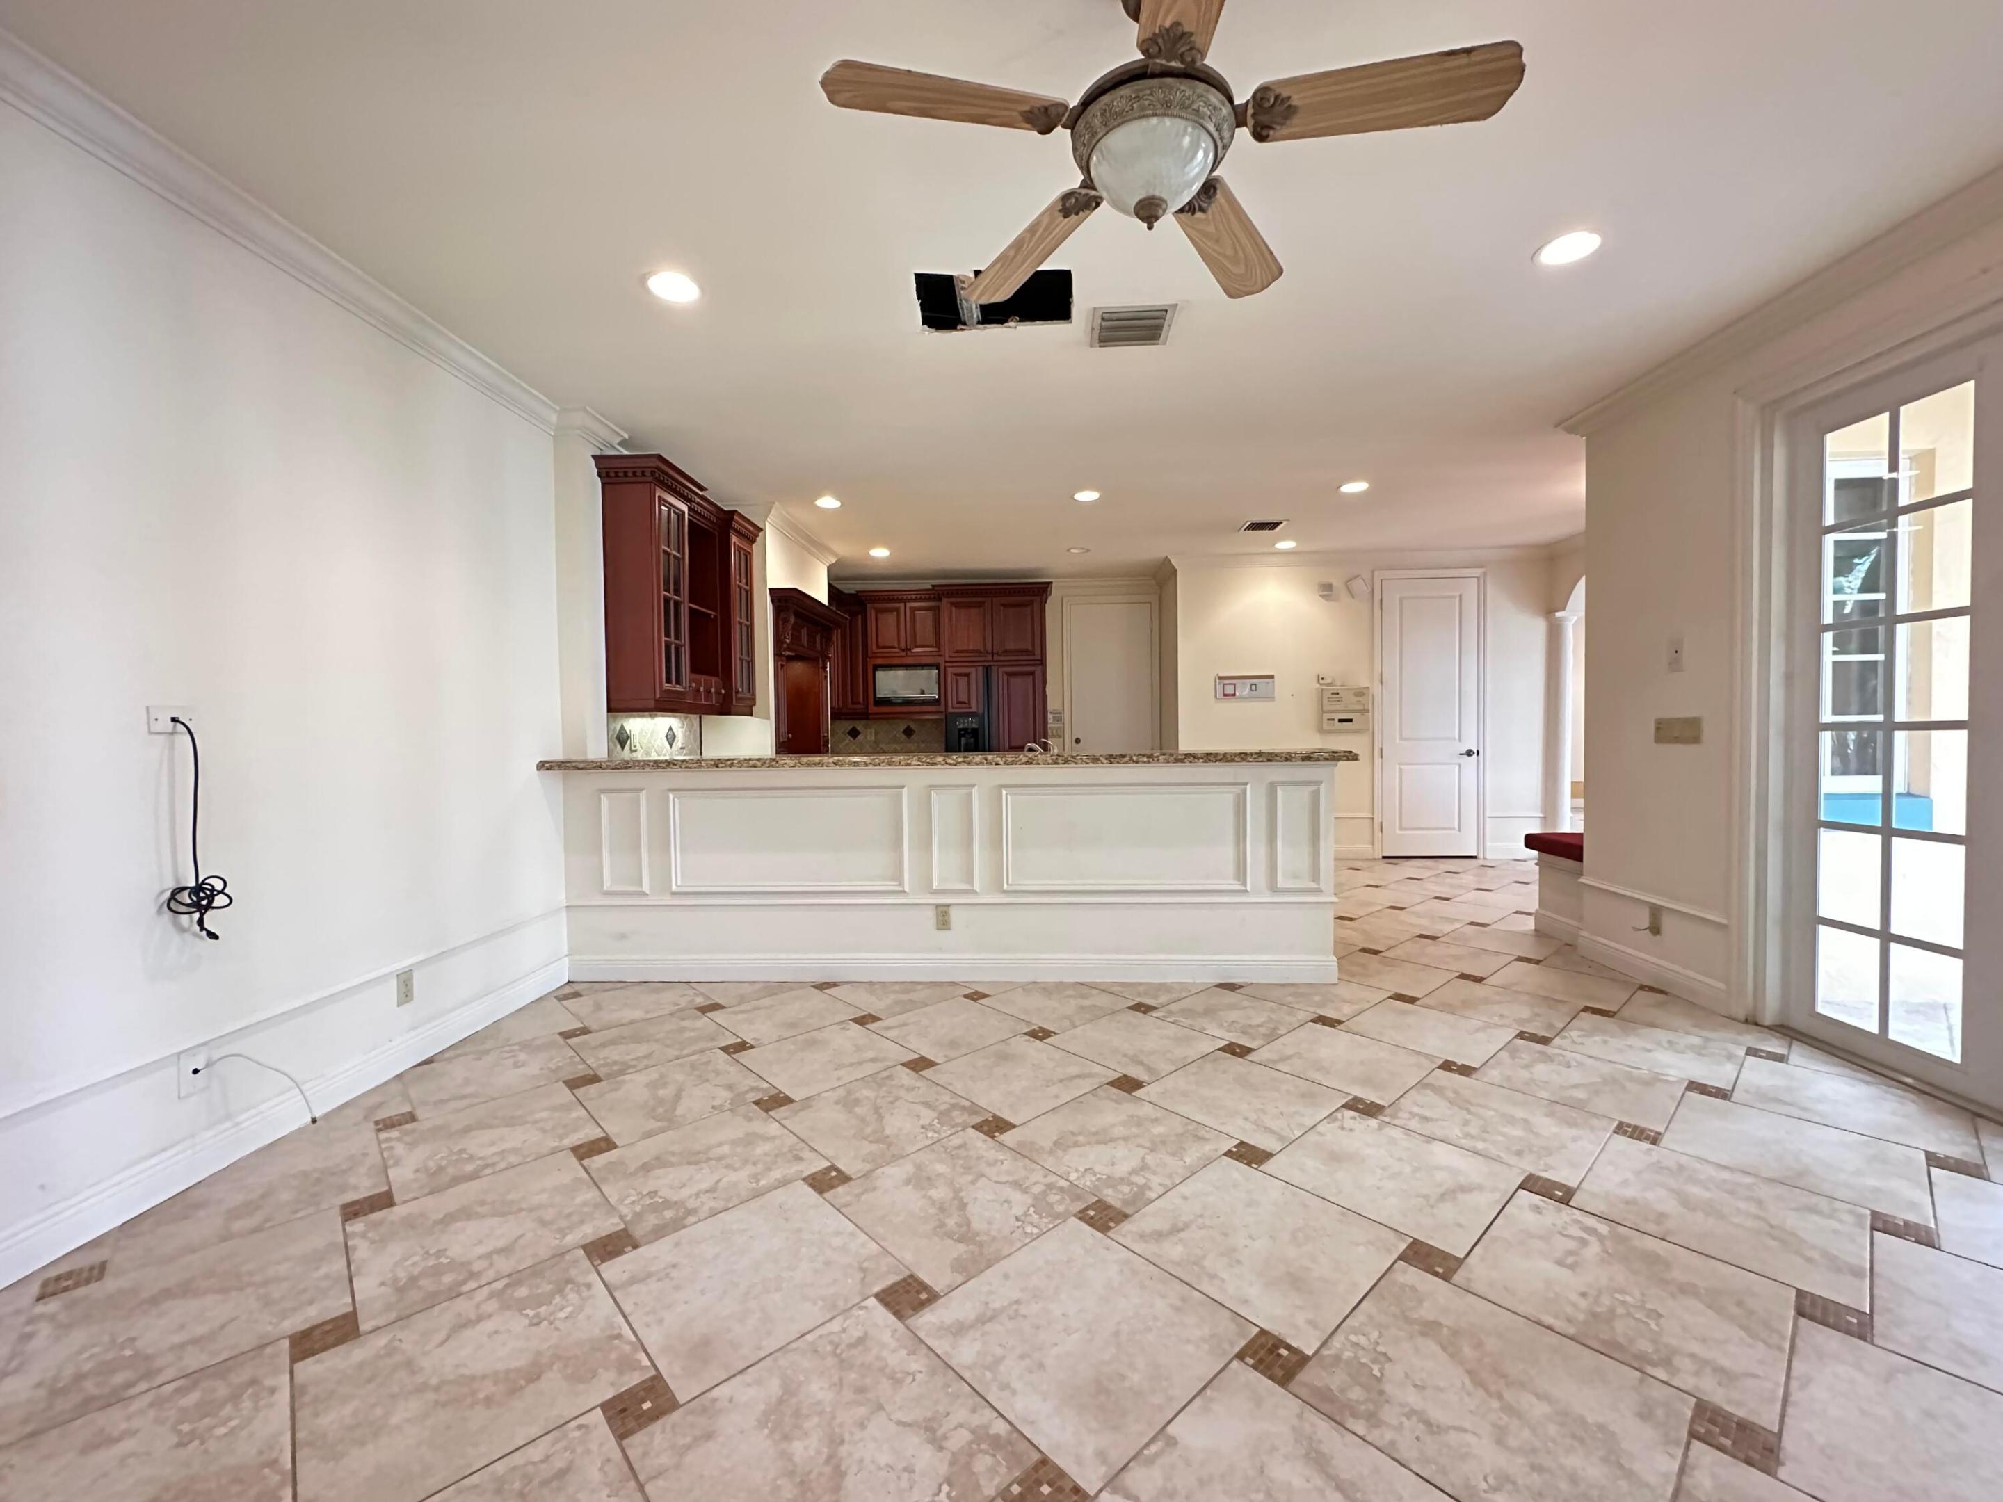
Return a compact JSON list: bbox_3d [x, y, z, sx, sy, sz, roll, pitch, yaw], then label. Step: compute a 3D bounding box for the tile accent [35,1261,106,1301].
[{"bbox_3d":[-2.079,1.191,1.815,0.102,0.010,0.102,-3,3,-44],"label":"tile accent"}]

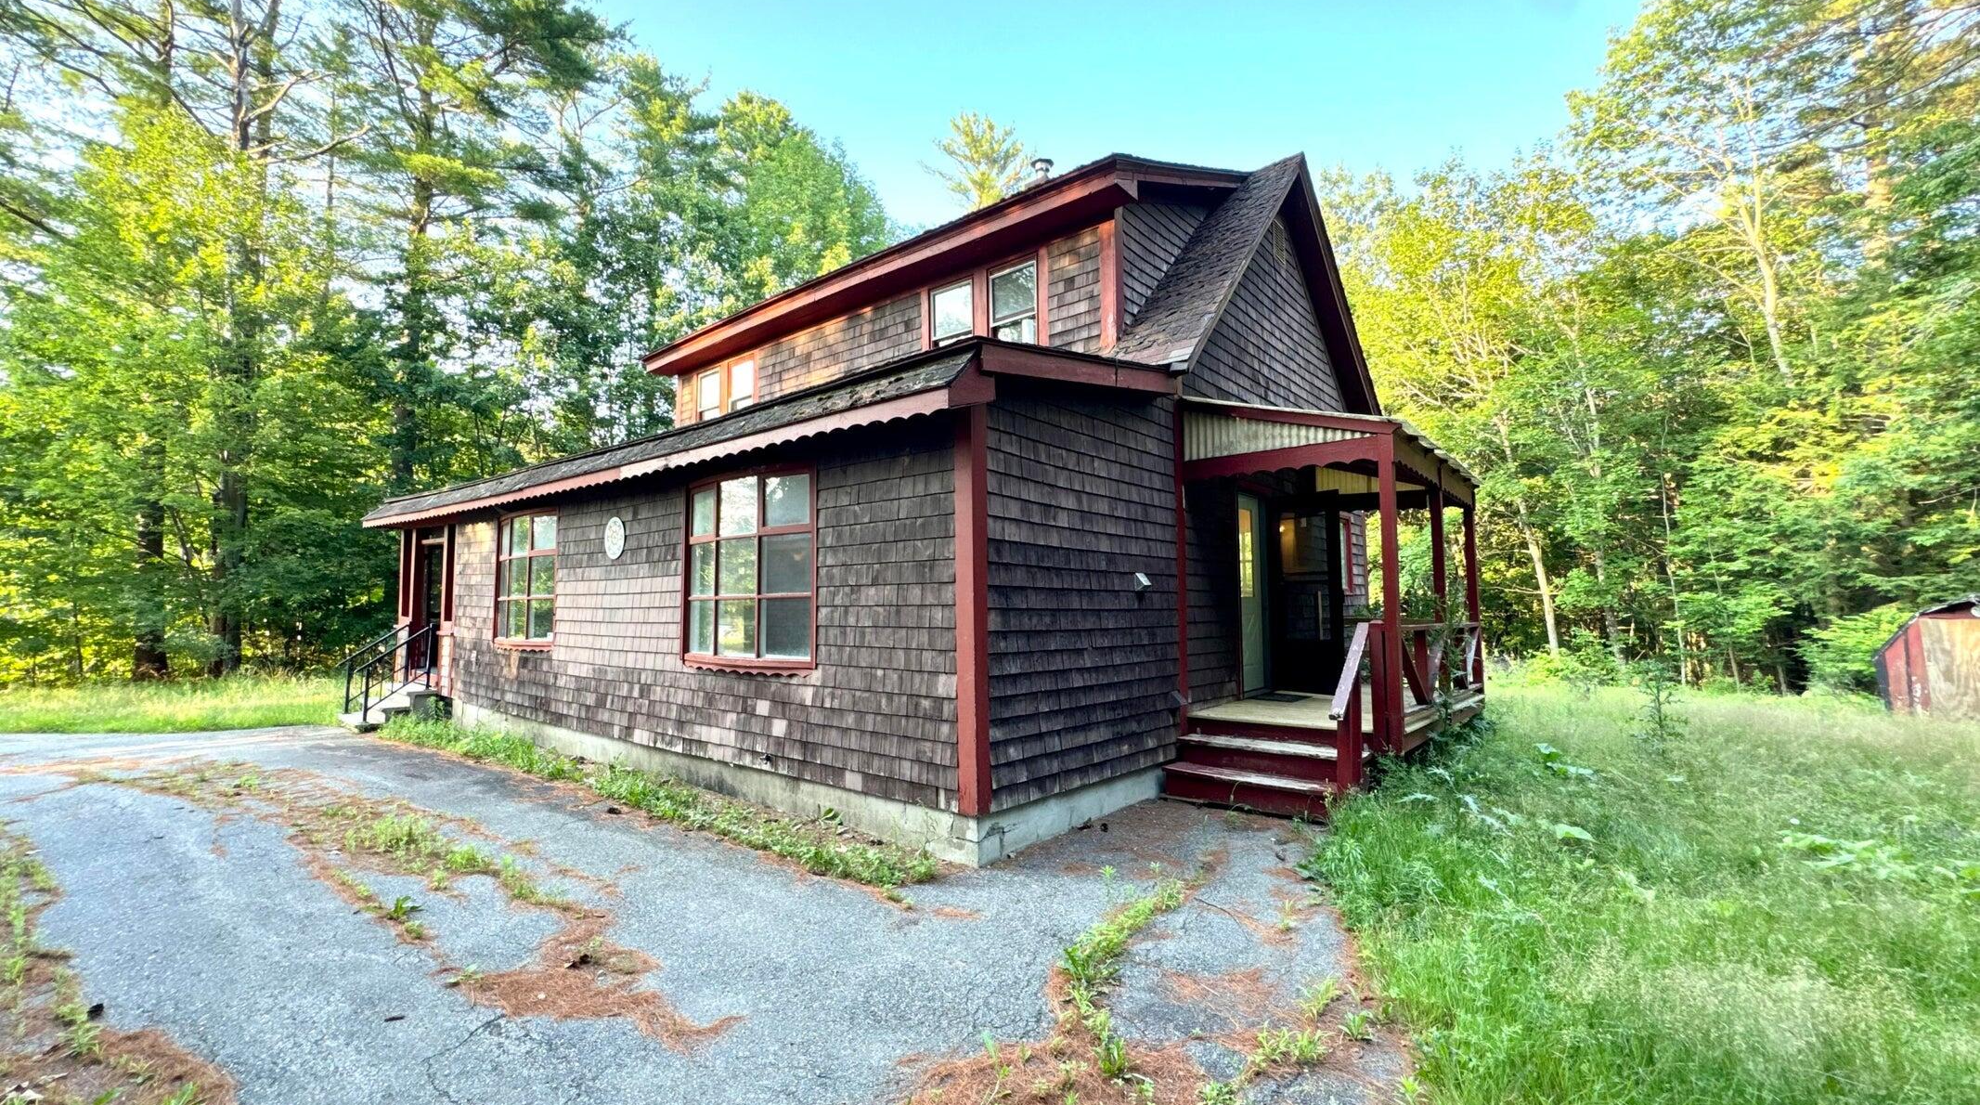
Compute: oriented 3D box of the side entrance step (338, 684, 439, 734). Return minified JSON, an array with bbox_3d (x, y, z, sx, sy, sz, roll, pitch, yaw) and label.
[{"bbox_3d":[-8.384,2.150,11.079,1.416,0.474,0.891,-3,-5,40],"label":"side entrance step"}]

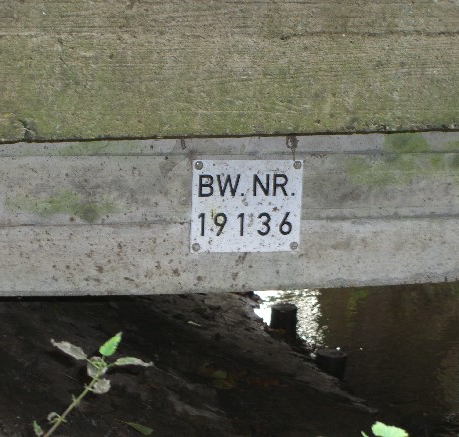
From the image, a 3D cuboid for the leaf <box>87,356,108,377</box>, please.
[{"bbox_3d":[-0.200,0.224,2.420,0.033,0.028,0.020,1,9,0],"label":"leaf"}]

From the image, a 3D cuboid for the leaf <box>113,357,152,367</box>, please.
[{"bbox_3d":[-0.147,0.216,2.420,0.060,0.014,0.025,1,9,0],"label":"leaf"}]

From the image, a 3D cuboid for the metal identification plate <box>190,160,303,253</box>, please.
[{"bbox_3d":[0.033,-0.022,2.964,0.210,0.172,0.005,0,9,-14],"label":"metal identification plate"}]

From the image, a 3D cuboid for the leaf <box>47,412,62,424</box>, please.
[{"bbox_3d":[-0.265,0.303,2.420,0.024,0.017,0.020,1,9,0],"label":"leaf"}]

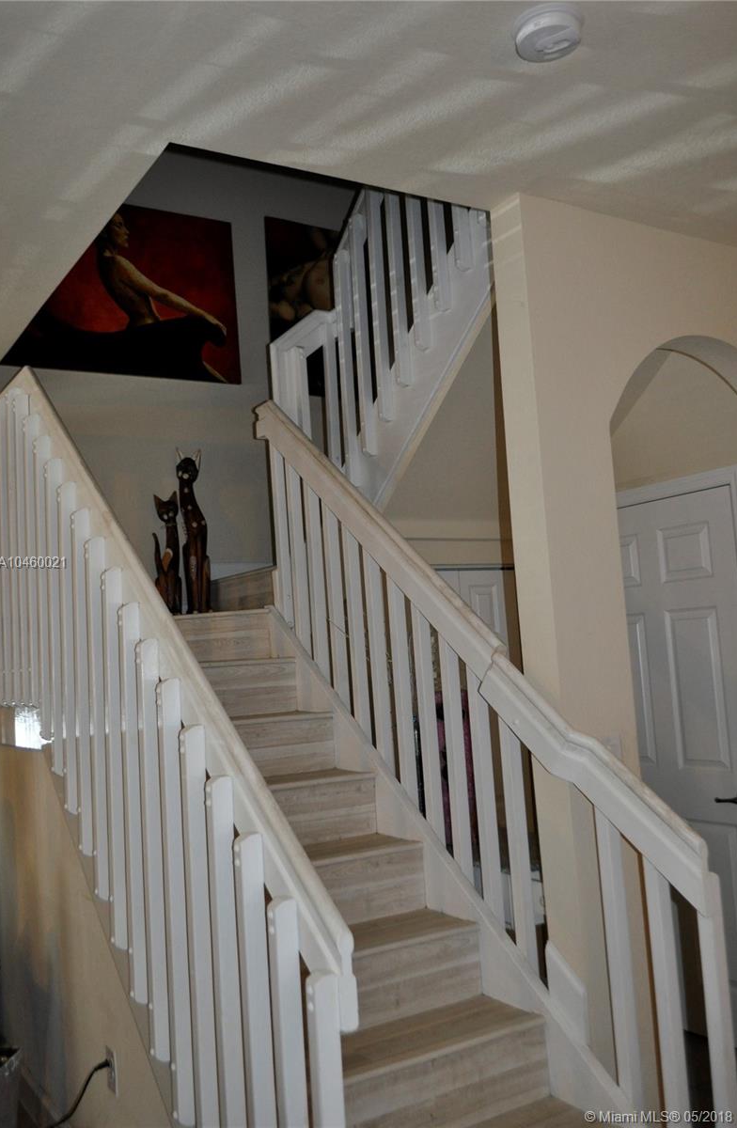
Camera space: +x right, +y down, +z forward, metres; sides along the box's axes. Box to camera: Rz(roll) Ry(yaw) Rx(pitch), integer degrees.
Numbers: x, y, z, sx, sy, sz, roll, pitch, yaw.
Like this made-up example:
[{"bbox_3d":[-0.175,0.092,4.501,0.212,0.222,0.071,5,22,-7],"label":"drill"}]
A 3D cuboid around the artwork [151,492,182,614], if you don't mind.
[{"bbox_3d":[-0.900,-0.026,4.639,0.110,0.601,0.125,-1,-6,-32],"label":"artwork"}]

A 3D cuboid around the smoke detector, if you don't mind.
[{"bbox_3d":[0.351,-1.030,2.012,0.133,0.041,0.133,-4,-5,0],"label":"smoke detector"}]

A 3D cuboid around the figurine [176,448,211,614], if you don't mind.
[{"bbox_3d":[-0.795,-0.130,4.717,0.120,0.806,0.135,-5,-5,8],"label":"figurine"}]

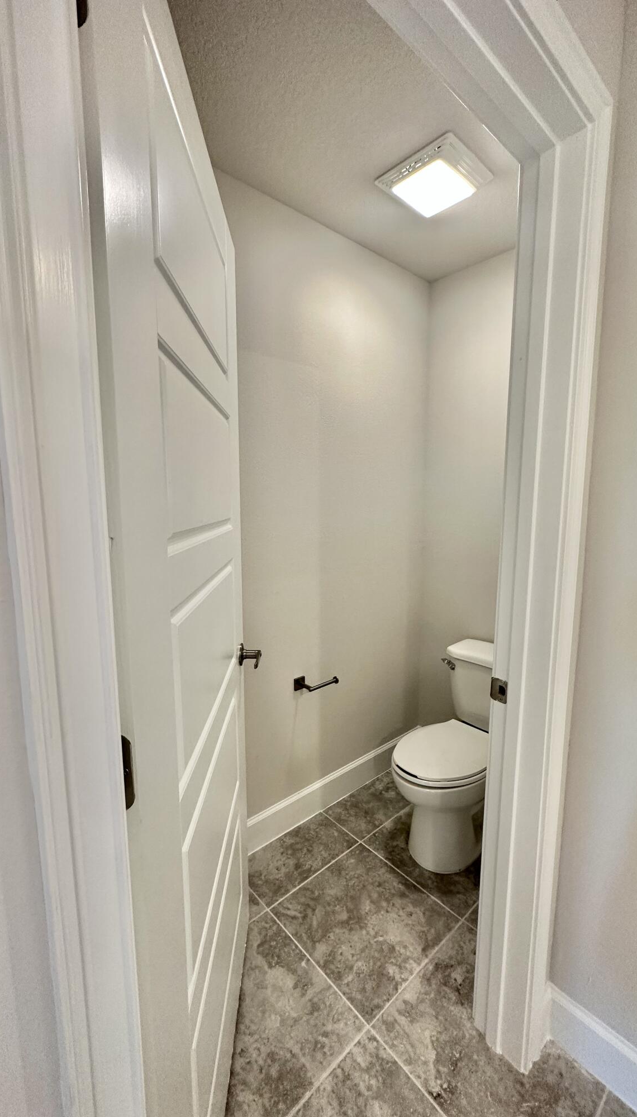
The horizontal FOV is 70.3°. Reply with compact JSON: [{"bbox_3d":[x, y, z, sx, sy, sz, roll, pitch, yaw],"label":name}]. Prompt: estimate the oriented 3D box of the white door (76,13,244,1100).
[{"bbox_3d":[-0.229,0.239,0.916,0.040,2.032,0.848,0,8,-2],"label":"white door"}]

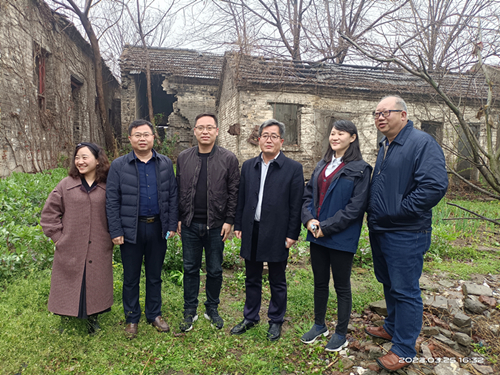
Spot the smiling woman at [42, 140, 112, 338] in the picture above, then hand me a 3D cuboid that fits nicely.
[{"bbox_3d":[-1.436,0.425,3.042,0.570,1.590,0.360,-3,4,-27],"label":"smiling woman"}]

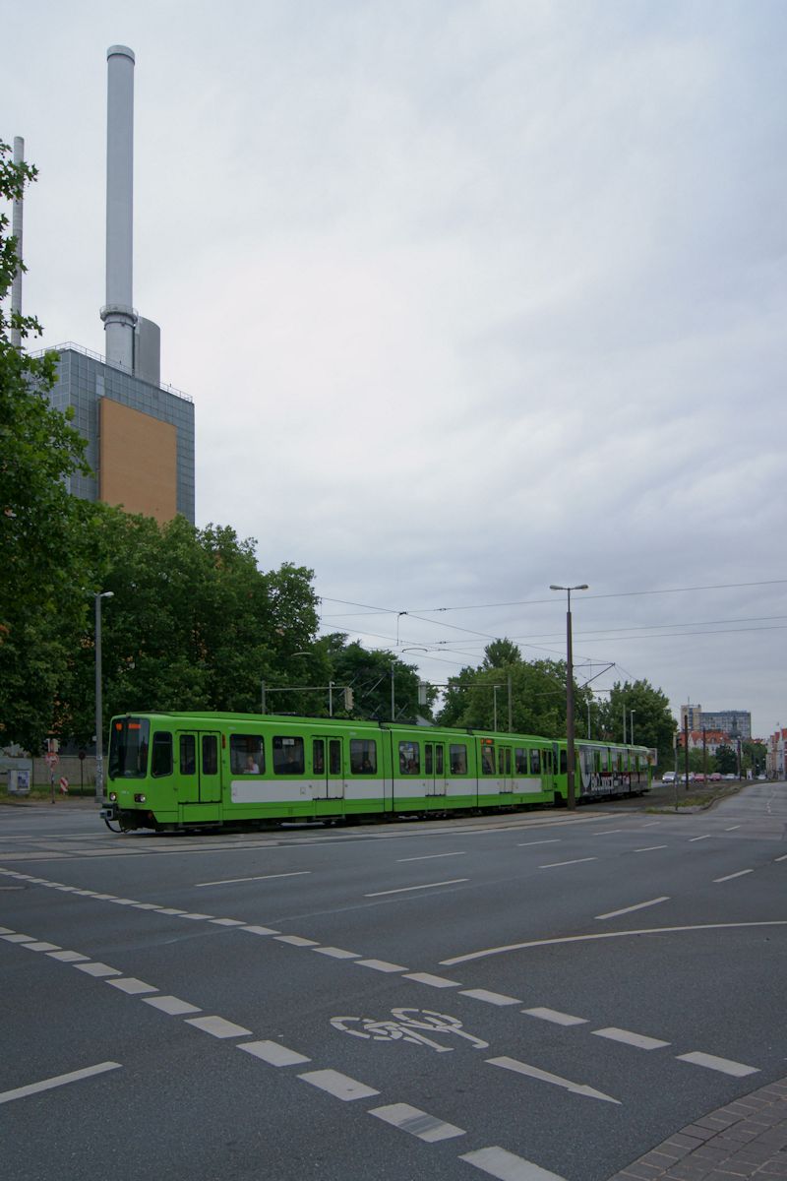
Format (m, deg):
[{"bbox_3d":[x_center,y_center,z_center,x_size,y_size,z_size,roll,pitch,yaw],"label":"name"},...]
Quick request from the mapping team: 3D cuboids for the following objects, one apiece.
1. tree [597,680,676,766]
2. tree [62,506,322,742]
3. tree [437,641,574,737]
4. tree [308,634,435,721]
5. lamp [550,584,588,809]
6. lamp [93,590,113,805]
[{"bbox_3d":[30.679,17.915,112.000,10.000,13.270,9.500,0,-10,0],"label":"tree"},{"bbox_3d":[-12.788,3.625,56.000,16.200,18.480,13.500,0,-10,0],"label":"tree"},{"bbox_3d":[12.360,13.550,98.000,14.800,16.190,13.000,0,-10,0],"label":"tree"},{"bbox_3d":[-2.079,11.877,87.000,12.300,14.860,11.000,0,-10,0],"label":"tree"},{"bbox_3d":[8.390,4.934,42.300,1.950,10.750,0.450,-4,-11,22],"label":"lamp"},{"bbox_3d":[-14.003,5.064,42.500,1.000,10.230,0.400,-6,-12,31],"label":"lamp"}]

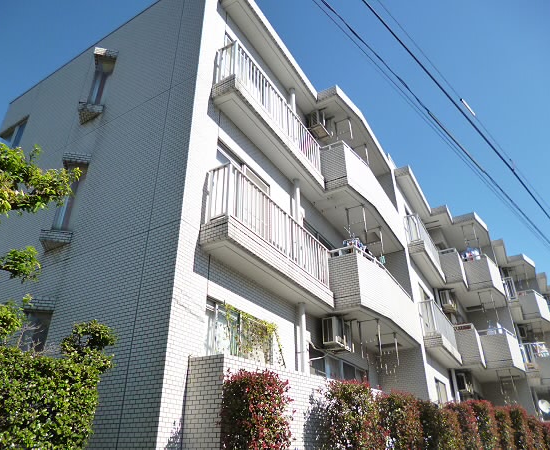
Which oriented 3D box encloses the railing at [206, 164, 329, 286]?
[{"bbox_3d":[0.073,0.292,7.486,0.430,0.934,3.580,-17,-33,26],"label":"railing"}]

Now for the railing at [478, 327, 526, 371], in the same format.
[{"bbox_3d":[8.163,4.606,15.039,1.260,1.240,1.590,-16,-33,27],"label":"railing"}]

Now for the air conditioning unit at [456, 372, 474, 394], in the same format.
[{"bbox_3d":[6.542,5.468,14.439,0.320,0.550,0.750,-16,-33,27],"label":"air conditioning unit"}]

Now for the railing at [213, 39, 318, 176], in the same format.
[{"bbox_3d":[0.040,-2.171,8.857,0.430,0.926,3.590,-17,-33,26],"label":"railing"}]

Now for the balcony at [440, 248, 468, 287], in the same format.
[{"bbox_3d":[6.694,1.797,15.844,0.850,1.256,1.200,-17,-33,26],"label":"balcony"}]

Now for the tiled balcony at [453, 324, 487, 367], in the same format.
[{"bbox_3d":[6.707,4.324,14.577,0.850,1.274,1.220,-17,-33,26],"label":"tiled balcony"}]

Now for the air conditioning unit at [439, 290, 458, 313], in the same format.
[{"bbox_3d":[6.455,2.808,15.560,0.290,0.540,0.800,-17,-33,26],"label":"air conditioning unit"}]

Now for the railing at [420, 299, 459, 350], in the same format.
[{"bbox_3d":[5.154,3.264,12.897,0.450,0.920,3.210,-16,-33,27],"label":"railing"}]

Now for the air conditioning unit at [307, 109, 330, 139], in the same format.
[{"bbox_3d":[1.250,-2.664,11.400,0.320,0.550,0.750,-16,-33,27],"label":"air conditioning unit"}]

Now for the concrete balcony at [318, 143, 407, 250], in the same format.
[{"bbox_3d":[2.471,-0.497,11.599,1.110,1.256,4.370,-17,-33,26],"label":"concrete balcony"}]

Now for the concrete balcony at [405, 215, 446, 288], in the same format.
[{"bbox_3d":[5.128,0.953,14.183,0.480,1.250,3.300,-16,-33,27],"label":"concrete balcony"}]

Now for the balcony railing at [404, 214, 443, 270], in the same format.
[{"bbox_3d":[5.216,0.814,14.373,0.430,0.926,3.300,-17,-33,26],"label":"balcony railing"}]

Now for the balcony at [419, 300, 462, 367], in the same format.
[{"bbox_3d":[5.145,3.410,12.830,0.480,1.240,3.300,-16,-33,27],"label":"balcony"}]

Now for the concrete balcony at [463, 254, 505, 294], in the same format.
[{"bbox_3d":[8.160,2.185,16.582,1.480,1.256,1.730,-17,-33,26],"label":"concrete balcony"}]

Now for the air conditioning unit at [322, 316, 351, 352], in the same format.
[{"bbox_3d":[1.296,2.283,8.734,0.330,0.550,0.750,-16,-33,27],"label":"air conditioning unit"}]

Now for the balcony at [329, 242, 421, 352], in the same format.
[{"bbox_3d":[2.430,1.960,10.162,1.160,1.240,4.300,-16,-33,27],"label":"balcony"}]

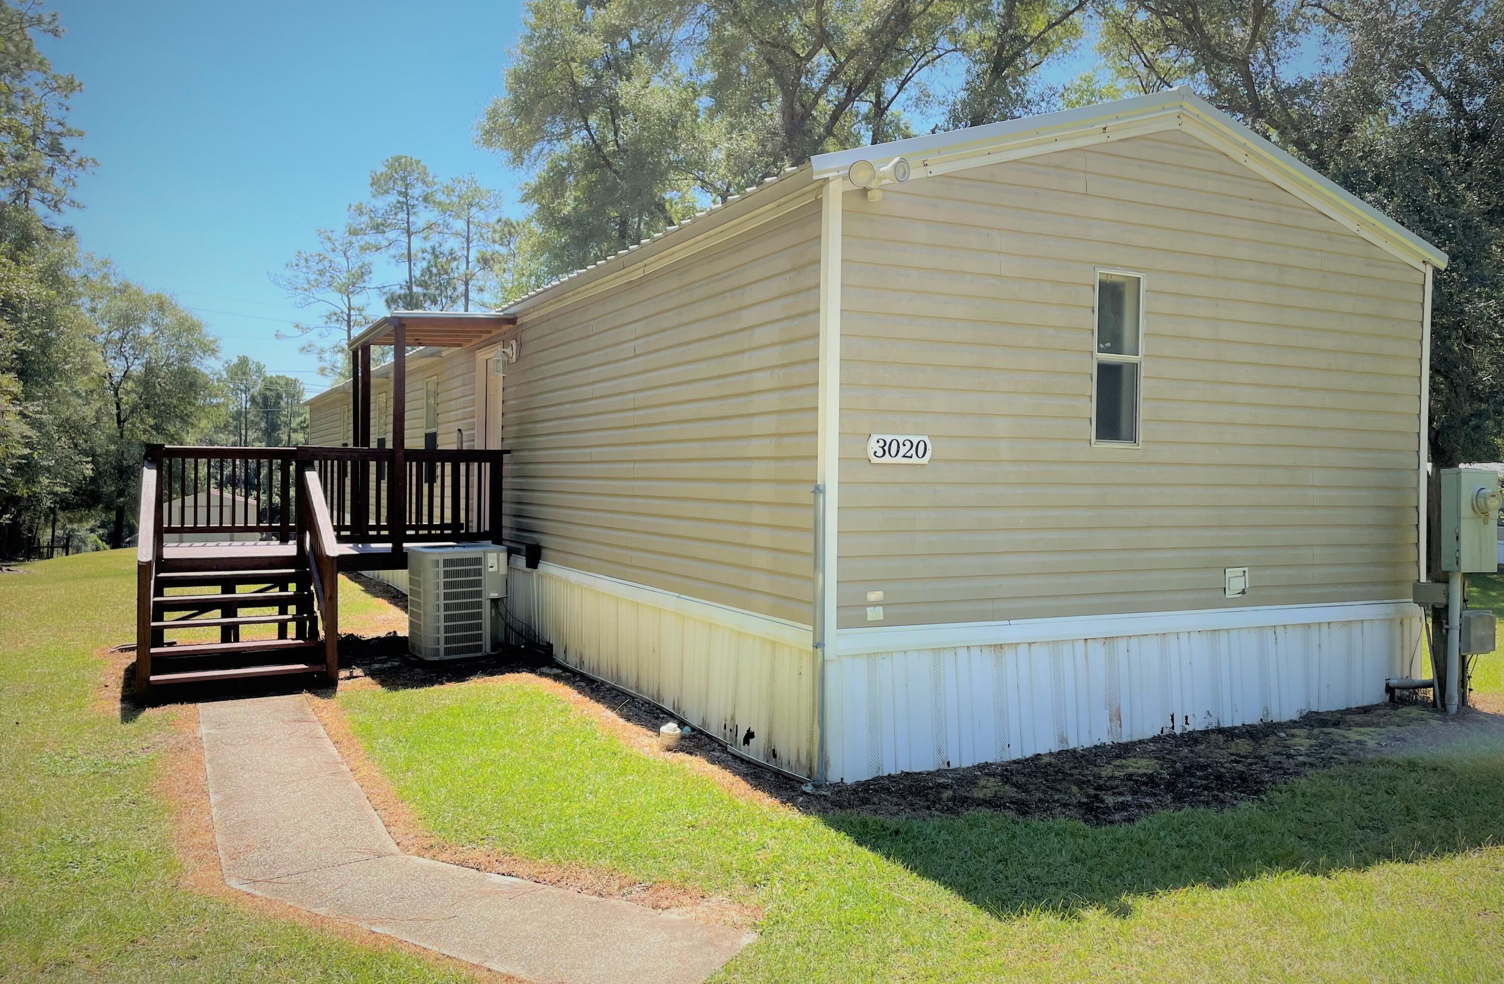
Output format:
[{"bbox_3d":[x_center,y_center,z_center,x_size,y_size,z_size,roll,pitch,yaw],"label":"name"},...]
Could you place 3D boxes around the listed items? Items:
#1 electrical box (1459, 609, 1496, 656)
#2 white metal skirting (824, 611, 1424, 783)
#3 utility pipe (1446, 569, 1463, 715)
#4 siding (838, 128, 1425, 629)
[{"bbox_3d":[4.873,0.950,7.599,0.258,0.307,0.099,0,1,-27],"label":"electrical box"},{"bbox_3d":[2.493,1.114,6.697,4.794,0.689,0.099,0,1,-27],"label":"white metal skirting"},{"bbox_3d":[4.634,0.968,7.474,0.074,0.942,0.074,0,1,-27],"label":"utility pipe"},{"bbox_3d":[2.524,-0.722,6.678,4.694,2.825,0.099,0,1,-27],"label":"siding"}]

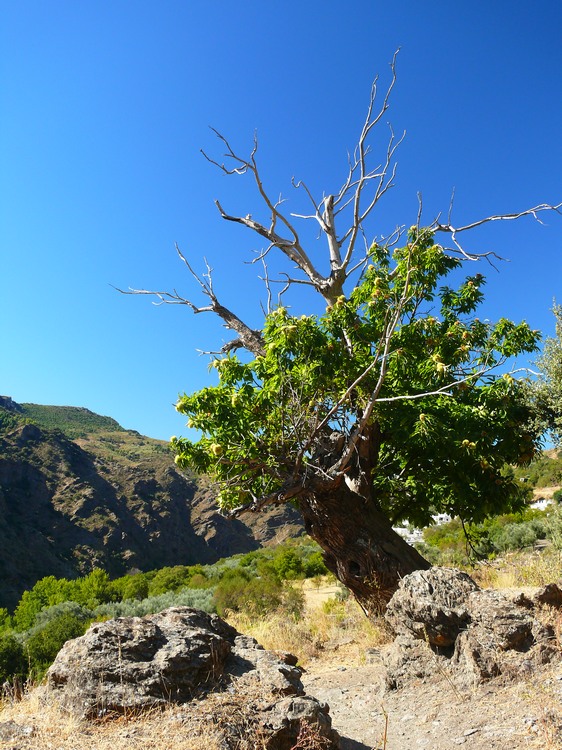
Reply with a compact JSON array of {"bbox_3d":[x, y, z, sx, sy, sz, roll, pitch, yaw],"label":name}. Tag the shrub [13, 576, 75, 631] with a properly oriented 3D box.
[{"bbox_3d":[-10.965,10.596,40.000,2.900,2.600,2.600,0,-6,0],"label":"shrub"}]

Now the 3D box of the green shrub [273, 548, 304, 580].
[{"bbox_3d":[0.476,12.030,55.000,2.050,2.050,1.900,0,-6,0],"label":"green shrub"}]

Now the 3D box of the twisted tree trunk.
[{"bbox_3d":[0.819,1.712,8.500,1.280,1.350,0.900,0,-6,0],"label":"twisted tree trunk"}]

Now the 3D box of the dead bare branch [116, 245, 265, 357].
[{"bbox_3d":[-0.888,-0.731,8.500,1.450,1.120,0.750,0,-6,0],"label":"dead bare branch"}]

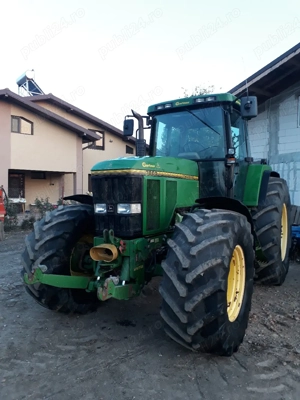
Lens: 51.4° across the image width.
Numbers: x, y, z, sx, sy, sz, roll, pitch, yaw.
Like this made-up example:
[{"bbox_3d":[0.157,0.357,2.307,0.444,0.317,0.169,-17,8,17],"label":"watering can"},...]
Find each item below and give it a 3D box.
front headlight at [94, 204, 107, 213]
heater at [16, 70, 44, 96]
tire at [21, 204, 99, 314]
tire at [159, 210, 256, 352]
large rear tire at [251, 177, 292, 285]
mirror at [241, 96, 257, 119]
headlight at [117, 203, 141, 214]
[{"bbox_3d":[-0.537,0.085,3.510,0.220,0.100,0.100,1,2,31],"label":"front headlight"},{"bbox_3d":[-6.580,-6.080,17.350,1.250,1.500,1.650,-1,2,-40],"label":"heater"},{"bbox_3d":[-1.000,0.803,4.309,0.600,1.430,1.430,1,2,30],"label":"tire"},{"bbox_3d":[0.671,0.839,3.312,0.600,1.430,1.430,1,2,30],"label":"tire"},{"bbox_3d":[2.132,0.565,5.682,0.660,1.880,1.880,1,2,31],"label":"large rear tire"},{"bbox_3d":[1.371,-1.284,4.330,0.220,0.290,0.100,1,2,24],"label":"mirror"},{"bbox_3d":[-0.216,0.092,3.318,0.260,0.100,0.100,1,2,31],"label":"headlight"}]

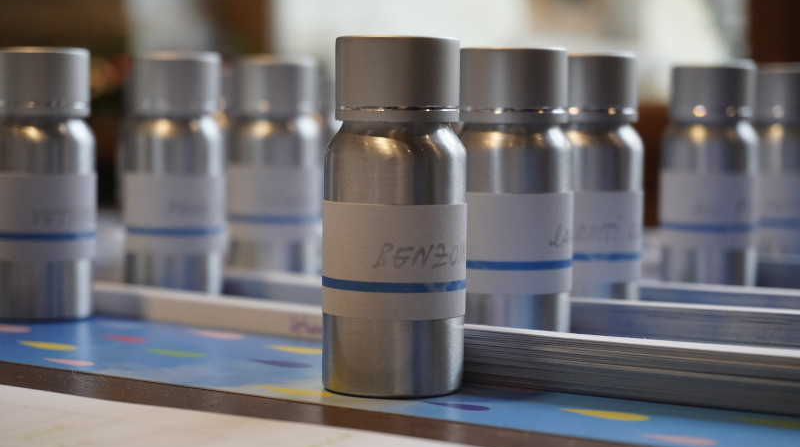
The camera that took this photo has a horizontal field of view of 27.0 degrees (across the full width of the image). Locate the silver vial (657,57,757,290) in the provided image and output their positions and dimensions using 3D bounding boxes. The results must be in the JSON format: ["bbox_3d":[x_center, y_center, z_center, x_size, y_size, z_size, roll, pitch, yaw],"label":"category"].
[{"bbox_3d":[0.116,-0.014,0.624,0.036,0.089,0.036,1,4,0],"label":"silver vial"}]

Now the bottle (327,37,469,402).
[{"bbox_3d":[-0.001,-0.003,0.424,0.036,0.089,0.036,1,4,0],"label":"bottle"}]

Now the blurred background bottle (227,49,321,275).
[{"bbox_3d":[-0.048,-0.017,0.630,0.036,0.089,0.036,1,4,0],"label":"blurred background bottle"}]

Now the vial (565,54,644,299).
[{"bbox_3d":[0.060,-0.009,0.535,0.036,0.089,0.036,1,4,0],"label":"vial"}]

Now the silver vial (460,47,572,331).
[{"bbox_3d":[0.033,-0.007,0.497,0.036,0.089,0.036,1,4,0],"label":"silver vial"}]

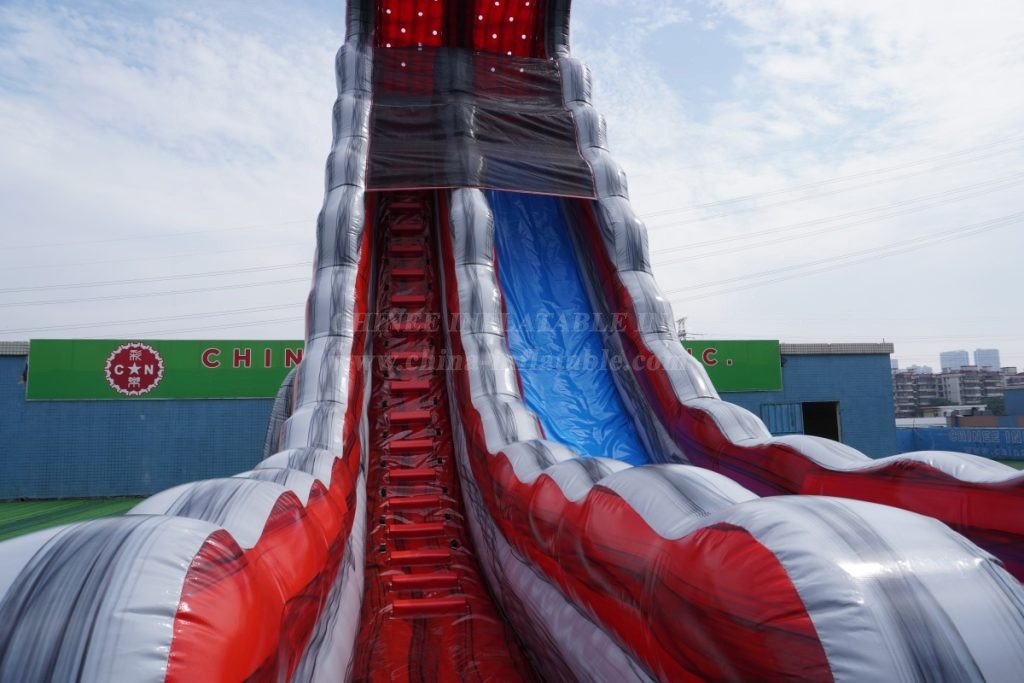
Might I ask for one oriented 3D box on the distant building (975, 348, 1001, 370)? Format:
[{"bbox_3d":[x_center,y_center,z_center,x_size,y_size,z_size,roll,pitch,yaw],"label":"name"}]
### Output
[{"bbox_3d":[626.980,60.330,893.990,25.000,98.460,20.000,-4,-8,25],"label":"distant building"}]

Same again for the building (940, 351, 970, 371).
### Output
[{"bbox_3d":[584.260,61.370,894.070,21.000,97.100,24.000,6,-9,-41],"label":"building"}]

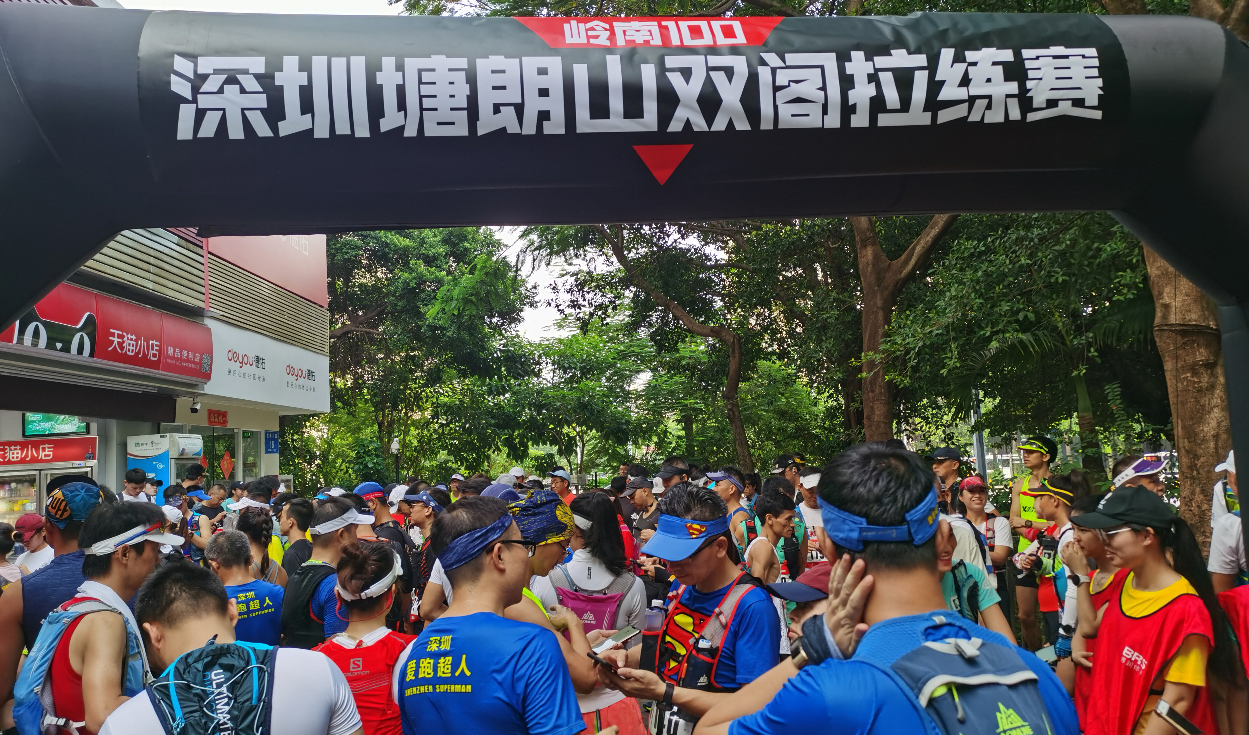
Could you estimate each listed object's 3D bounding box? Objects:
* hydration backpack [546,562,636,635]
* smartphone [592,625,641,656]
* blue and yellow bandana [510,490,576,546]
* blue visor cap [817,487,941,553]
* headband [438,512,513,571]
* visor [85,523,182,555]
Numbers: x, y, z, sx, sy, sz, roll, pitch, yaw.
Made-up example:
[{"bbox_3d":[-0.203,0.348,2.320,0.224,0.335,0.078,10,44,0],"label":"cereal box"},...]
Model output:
[{"bbox_3d":[-0.119,0.901,3.550,0.310,0.370,0.200,-3,-7,8],"label":"hydration backpack"},{"bbox_3d":[-0.026,0.770,2.760,0.155,0.009,0.075,-21,6,-29],"label":"smartphone"},{"bbox_3d":[-0.232,0.412,2.680,0.205,0.145,0.175,2,-7,-30],"label":"blue and yellow bandana"},{"bbox_3d":[0.377,0.216,1.460,0.175,0.085,0.260,-6,2,7],"label":"blue visor cap"},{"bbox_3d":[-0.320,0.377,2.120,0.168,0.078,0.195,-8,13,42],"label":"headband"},{"bbox_3d":[-1.319,0.461,2.620,0.265,0.090,0.175,-1,-6,-40],"label":"visor"}]

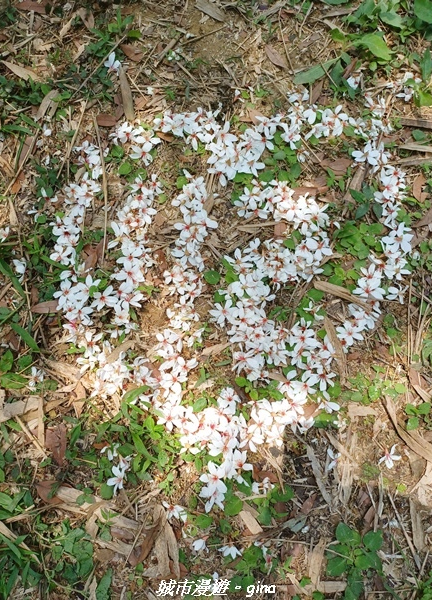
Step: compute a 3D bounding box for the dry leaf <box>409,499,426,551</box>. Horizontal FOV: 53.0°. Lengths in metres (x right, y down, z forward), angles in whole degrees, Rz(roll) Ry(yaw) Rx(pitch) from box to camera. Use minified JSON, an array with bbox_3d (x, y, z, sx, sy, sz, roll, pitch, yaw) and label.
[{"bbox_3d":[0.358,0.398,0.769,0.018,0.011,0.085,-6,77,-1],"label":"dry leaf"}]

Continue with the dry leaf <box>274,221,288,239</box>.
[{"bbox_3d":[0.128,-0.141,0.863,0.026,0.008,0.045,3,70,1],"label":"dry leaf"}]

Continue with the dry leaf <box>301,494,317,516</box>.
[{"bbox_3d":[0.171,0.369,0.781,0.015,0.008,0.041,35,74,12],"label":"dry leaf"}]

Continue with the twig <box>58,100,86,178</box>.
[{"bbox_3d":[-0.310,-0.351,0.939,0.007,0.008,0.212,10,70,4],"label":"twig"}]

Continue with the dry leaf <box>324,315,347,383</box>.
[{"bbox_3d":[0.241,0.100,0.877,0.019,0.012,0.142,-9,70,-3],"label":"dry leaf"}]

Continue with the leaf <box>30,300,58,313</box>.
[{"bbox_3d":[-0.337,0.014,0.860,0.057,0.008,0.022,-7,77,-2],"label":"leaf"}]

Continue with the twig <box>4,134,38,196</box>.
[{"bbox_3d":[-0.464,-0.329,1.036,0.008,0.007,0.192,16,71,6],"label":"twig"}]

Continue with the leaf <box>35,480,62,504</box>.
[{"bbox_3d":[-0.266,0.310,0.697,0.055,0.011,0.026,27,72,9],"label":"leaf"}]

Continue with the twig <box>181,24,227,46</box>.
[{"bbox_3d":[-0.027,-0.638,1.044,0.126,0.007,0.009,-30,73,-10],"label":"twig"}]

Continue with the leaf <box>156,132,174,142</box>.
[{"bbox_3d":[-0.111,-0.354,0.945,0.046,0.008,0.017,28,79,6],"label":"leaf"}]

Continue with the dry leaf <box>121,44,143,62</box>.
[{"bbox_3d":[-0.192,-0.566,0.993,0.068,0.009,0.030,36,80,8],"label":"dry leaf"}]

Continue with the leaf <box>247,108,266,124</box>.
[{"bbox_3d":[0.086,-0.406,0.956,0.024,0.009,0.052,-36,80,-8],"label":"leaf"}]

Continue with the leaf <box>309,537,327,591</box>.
[{"bbox_3d":[0.158,0.403,0.663,0.018,0.011,0.074,17,71,6],"label":"leaf"}]

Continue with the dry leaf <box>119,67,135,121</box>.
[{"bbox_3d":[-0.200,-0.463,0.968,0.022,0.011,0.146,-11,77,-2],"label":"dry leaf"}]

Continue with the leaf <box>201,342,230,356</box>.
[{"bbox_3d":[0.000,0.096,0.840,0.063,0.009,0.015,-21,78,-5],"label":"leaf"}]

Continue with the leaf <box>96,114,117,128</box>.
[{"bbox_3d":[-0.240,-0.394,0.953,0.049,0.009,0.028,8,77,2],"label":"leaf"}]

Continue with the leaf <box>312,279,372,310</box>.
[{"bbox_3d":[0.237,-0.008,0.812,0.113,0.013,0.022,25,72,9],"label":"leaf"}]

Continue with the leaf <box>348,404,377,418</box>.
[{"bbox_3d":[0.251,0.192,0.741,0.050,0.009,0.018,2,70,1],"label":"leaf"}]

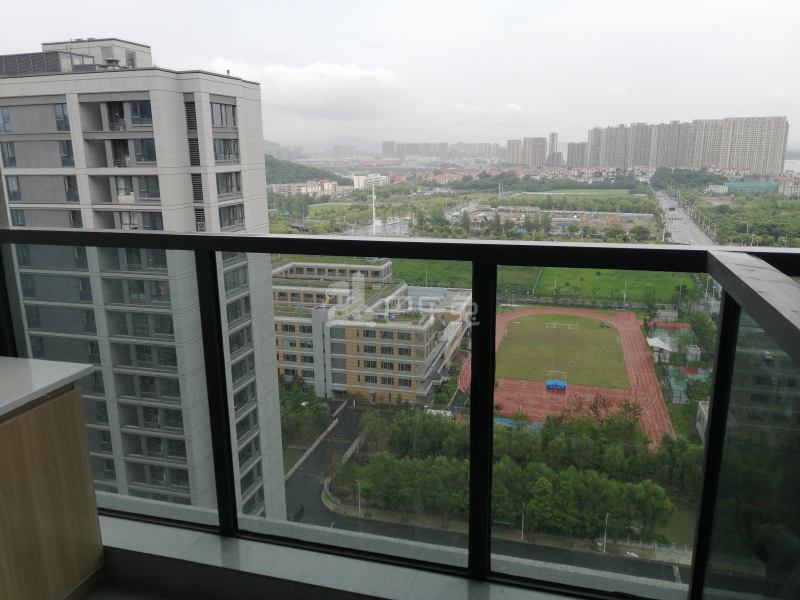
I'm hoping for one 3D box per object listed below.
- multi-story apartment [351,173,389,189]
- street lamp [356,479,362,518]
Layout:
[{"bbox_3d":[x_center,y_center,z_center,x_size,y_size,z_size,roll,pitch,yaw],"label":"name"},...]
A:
[{"bbox_3d":[-40.890,-170.802,915.114,15.500,23.000,78.000,5,14,24],"label":"multi-story apartment"},{"bbox_3d":[-7.271,34.534,107.784,0.300,7.100,1.200,7,15,32],"label":"street lamp"}]

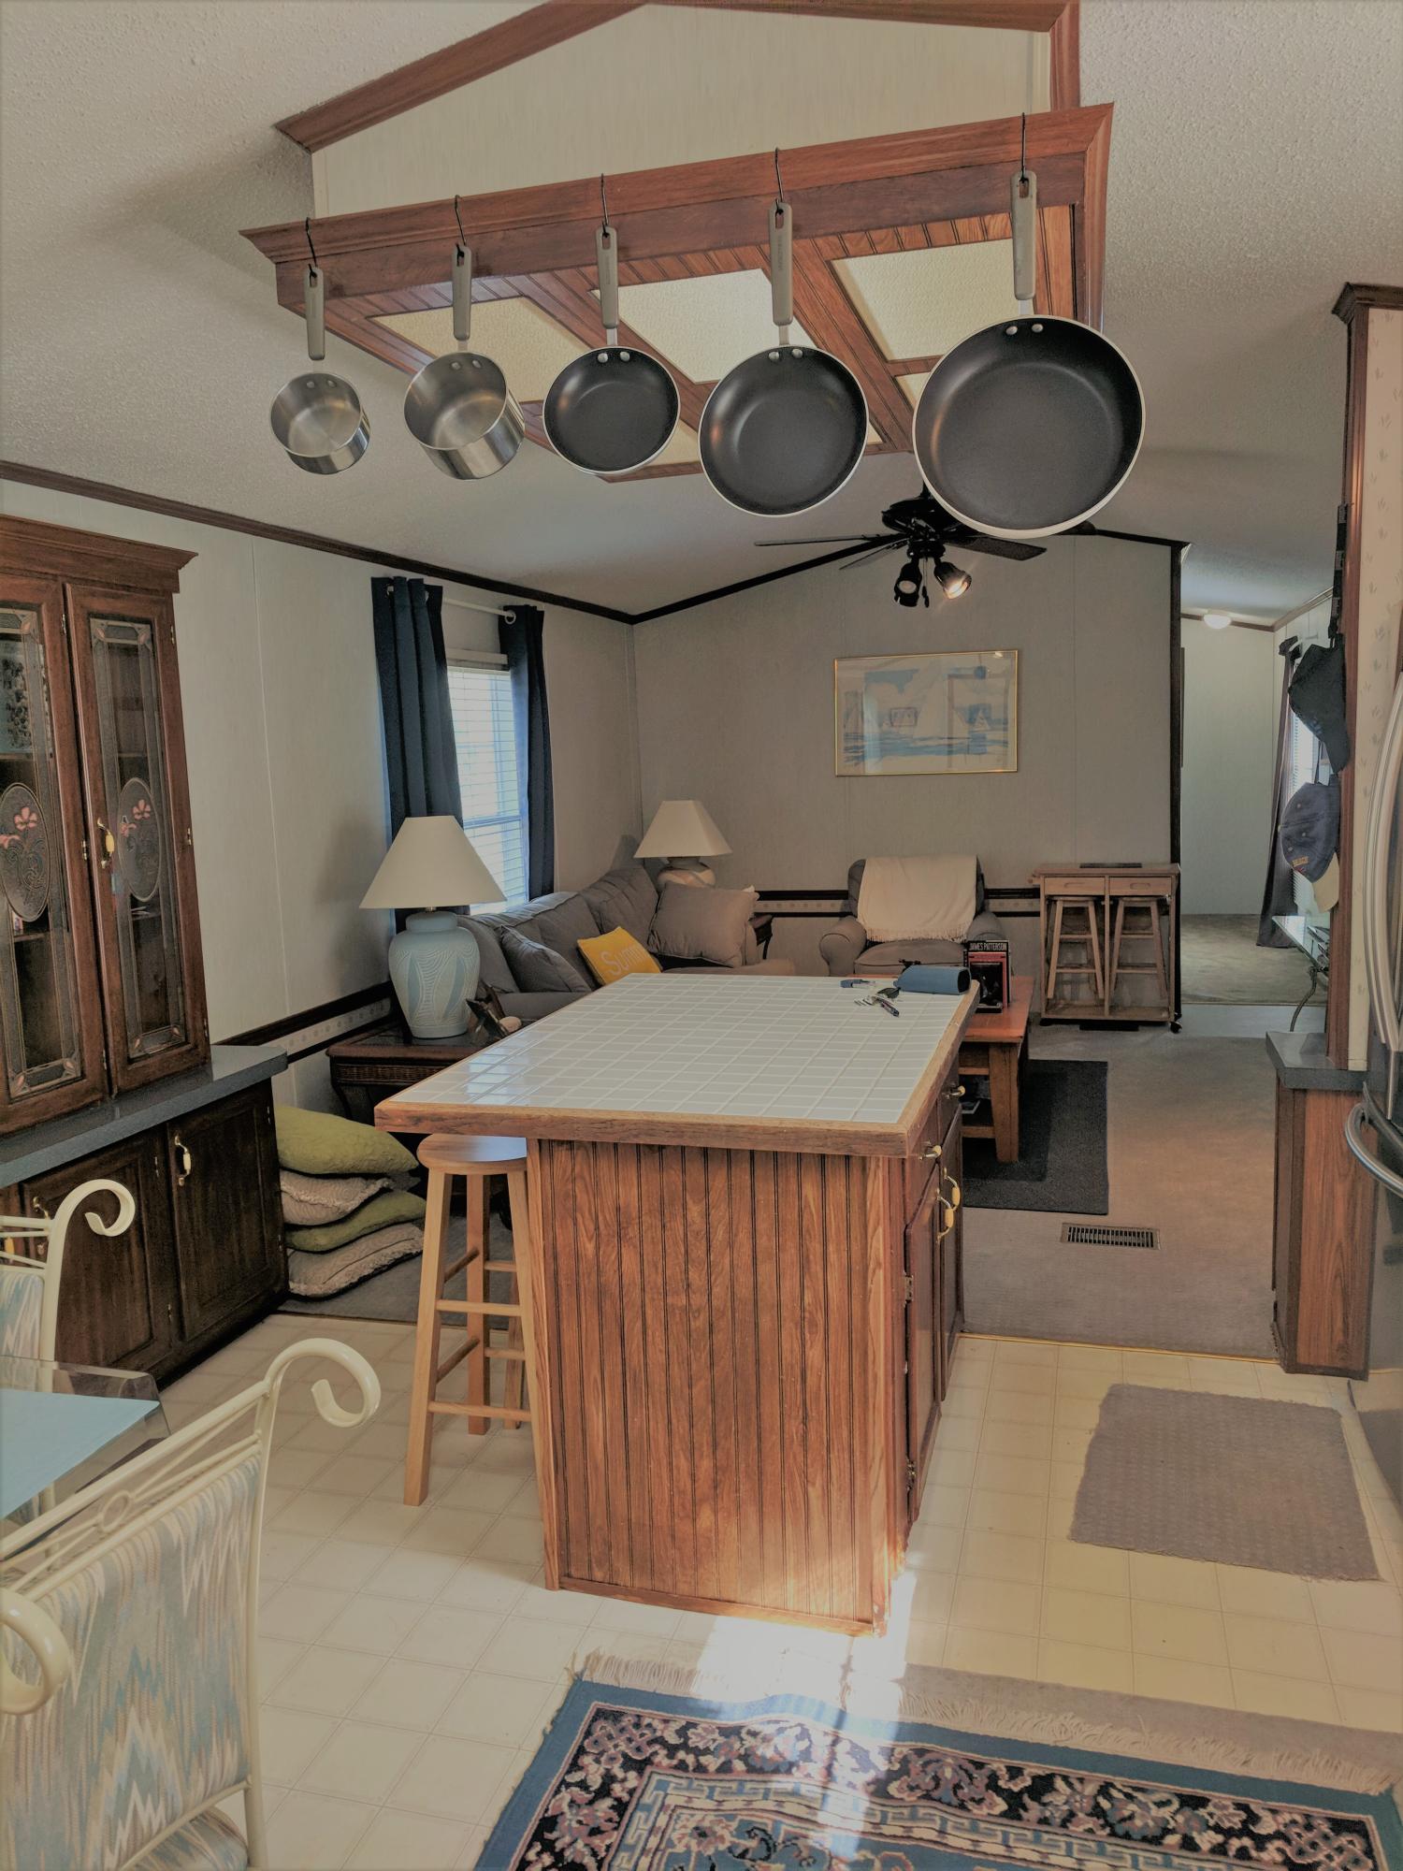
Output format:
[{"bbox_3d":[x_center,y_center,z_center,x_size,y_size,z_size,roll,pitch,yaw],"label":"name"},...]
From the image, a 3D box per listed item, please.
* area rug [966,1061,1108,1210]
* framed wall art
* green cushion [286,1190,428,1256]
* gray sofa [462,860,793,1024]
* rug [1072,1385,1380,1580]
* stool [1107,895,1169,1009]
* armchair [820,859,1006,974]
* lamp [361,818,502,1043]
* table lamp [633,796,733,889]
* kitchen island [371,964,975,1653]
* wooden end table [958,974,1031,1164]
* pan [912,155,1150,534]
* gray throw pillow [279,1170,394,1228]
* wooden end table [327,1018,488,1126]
[{"bbox_3d":[0.930,0.736,5.770,1.430,0.012,2.170,1,8,16],"label":"area rug"},{"bbox_3d":[1.231,-1.211,7.740,1.000,0.655,0.030,1,8,16],"label":"framed wall art"},{"bbox_3d":[-1.151,0.853,4.300,0.460,0.125,0.460,3,9,30],"label":"green cushion"},{"bbox_3d":[-0.260,0.250,6.354,1.000,0.900,2.360,0,8,15],"label":"gray sofa"},{"bbox_3d":[1.098,1.121,2.963,0.545,0.010,0.670,1,8,20],"label":"rug"},{"bbox_3d":[2.306,0.068,7.401,0.300,0.540,0.300,1,8,16],"label":"stool"},{"bbox_3d":[1.121,0.069,7.297,0.920,0.910,0.930,0,8,13],"label":"armchair"},{"bbox_3d":[-0.934,-0.033,4.844,0.504,0.744,0.504,1,8,16],"label":"lamp"},{"bbox_3d":[-0.096,-0.420,7.730,0.420,0.660,0.420,0,8,15],"label":"table lamp"},{"bbox_3d":[0.078,0.667,3.175,0.973,0.907,1.452,1,8,16],"label":"kitchen island"},{"bbox_3d":[0.914,0.509,5.764,0.830,0.470,1.260,0,8,15],"label":"wooden end table"},{"bbox_3d":[0.448,-0.792,1.935,0.308,0.481,0.116,-1,-5,12],"label":"pan"},{"bbox_3d":[-1.154,0.747,4.213,0.430,0.140,0.430,3,9,28],"label":"gray throw pillow"},{"bbox_3d":[-0.814,0.630,4.918,0.690,0.575,0.630,0,8,15],"label":"wooden end table"}]

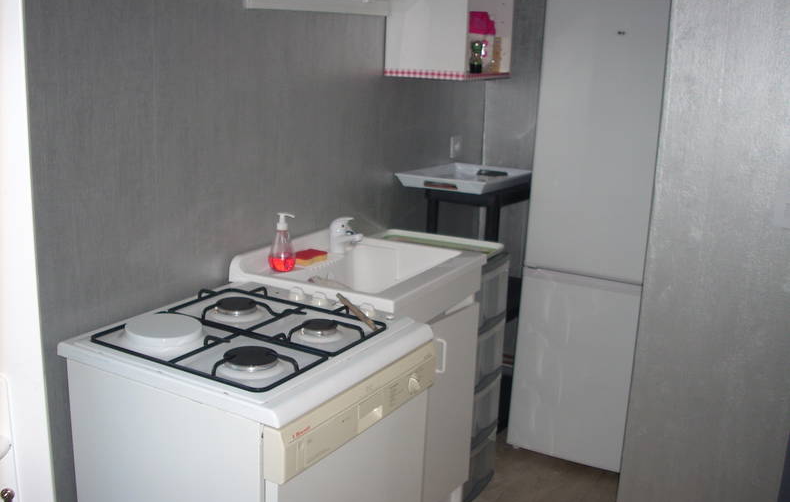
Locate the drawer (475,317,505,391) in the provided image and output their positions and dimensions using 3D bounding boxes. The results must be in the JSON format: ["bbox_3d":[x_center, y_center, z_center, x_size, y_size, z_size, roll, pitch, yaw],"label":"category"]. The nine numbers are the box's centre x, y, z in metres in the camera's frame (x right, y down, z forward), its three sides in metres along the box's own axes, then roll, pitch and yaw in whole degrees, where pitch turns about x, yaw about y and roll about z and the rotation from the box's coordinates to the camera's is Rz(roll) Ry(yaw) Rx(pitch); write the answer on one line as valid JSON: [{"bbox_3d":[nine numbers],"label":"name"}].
[{"bbox_3d":[0.164,0.335,2.960,0.385,0.195,0.258,10,16,30],"label":"drawer"}]

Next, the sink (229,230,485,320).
[{"bbox_3d":[-0.080,0.085,2.526,0.510,0.185,0.620,10,16,30],"label":"sink"}]

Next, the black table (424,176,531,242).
[{"bbox_3d":[0.371,0.209,3.451,0.315,1.025,0.555,10,16,30],"label":"black table"}]

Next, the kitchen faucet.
[{"bbox_3d":[-0.149,-0.047,2.595,0.103,0.112,0.046,6,15,15],"label":"kitchen faucet"}]

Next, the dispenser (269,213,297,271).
[{"bbox_3d":[-0.317,-0.024,2.391,0.078,0.165,0.076,2,14,0],"label":"dispenser"}]

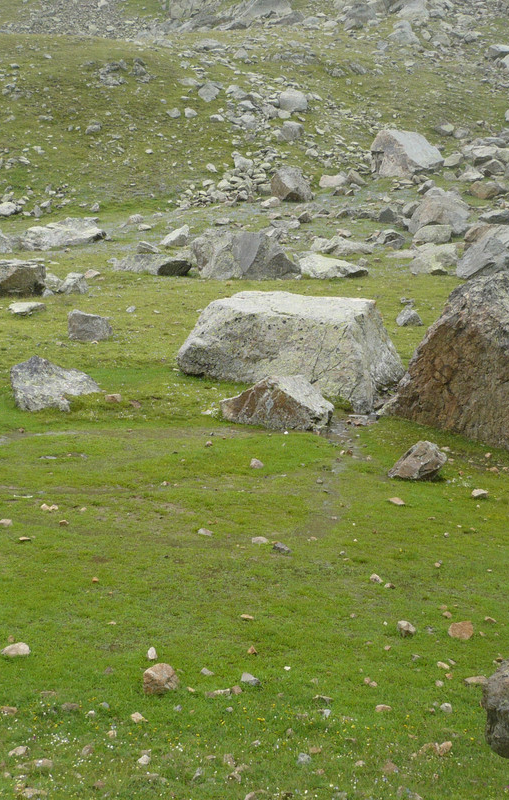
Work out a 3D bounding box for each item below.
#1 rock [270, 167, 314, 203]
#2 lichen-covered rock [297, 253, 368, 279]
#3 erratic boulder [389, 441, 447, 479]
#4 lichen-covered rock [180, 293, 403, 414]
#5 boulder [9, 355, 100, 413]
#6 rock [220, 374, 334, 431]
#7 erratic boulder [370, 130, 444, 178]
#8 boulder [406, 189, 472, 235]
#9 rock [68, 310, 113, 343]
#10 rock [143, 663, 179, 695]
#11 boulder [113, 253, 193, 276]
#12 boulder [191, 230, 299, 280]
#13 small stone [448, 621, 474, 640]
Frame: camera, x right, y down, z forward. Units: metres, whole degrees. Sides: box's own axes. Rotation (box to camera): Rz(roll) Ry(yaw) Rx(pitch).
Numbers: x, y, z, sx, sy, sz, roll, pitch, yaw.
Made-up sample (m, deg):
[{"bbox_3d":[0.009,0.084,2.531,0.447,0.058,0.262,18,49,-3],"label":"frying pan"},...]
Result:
[{"bbox_3d":[1.569,-9.134,45.647,1.738,1.439,1.477,6,15,24],"label":"rock"},{"bbox_3d":[2.028,-3.528,28.116,1.803,0.550,1.443,0,13,0],"label":"lichen-covered rock"},{"bbox_3d":[1.776,0.612,11.687,0.629,0.358,0.510,2,14,9],"label":"erratic boulder"},{"bbox_3d":[0.556,-0.863,16.530,3.257,1.400,2.605,7,15,27],"label":"lichen-covered rock"},{"bbox_3d":[-2.882,-0.267,15.560,1.248,0.693,0.936,0,13,0],"label":"boulder"},{"bbox_3d":[0.283,-0.035,13.788,1.428,0.596,0.928,0,14,1],"label":"rock"},{"bbox_3d":[6.221,-10.073,43.905,2.922,1.897,2.361,2,14,8],"label":"erratic boulder"},{"bbox_3d":[6.201,-6.273,36.157,2.055,1.429,1.747,0,13,0],"label":"boulder"},{"bbox_3d":[-2.953,-1.345,19.233,0.759,0.505,0.577,-2,14,-9],"label":"rock"},{"bbox_3d":[-0.671,1.998,7.783,0.256,0.165,0.217,0,13,0],"label":"rock"},{"bbox_3d":[-2.675,-3.619,28.632,2.094,0.509,1.466,0,13,0],"label":"boulder"},{"bbox_3d":[-0.231,-3.772,27.921,2.787,1.139,1.812,0,13,0],"label":"boulder"},{"bbox_3d":[1.518,1.674,7.929,0.183,0.115,0.150,3,14,11],"label":"small stone"}]

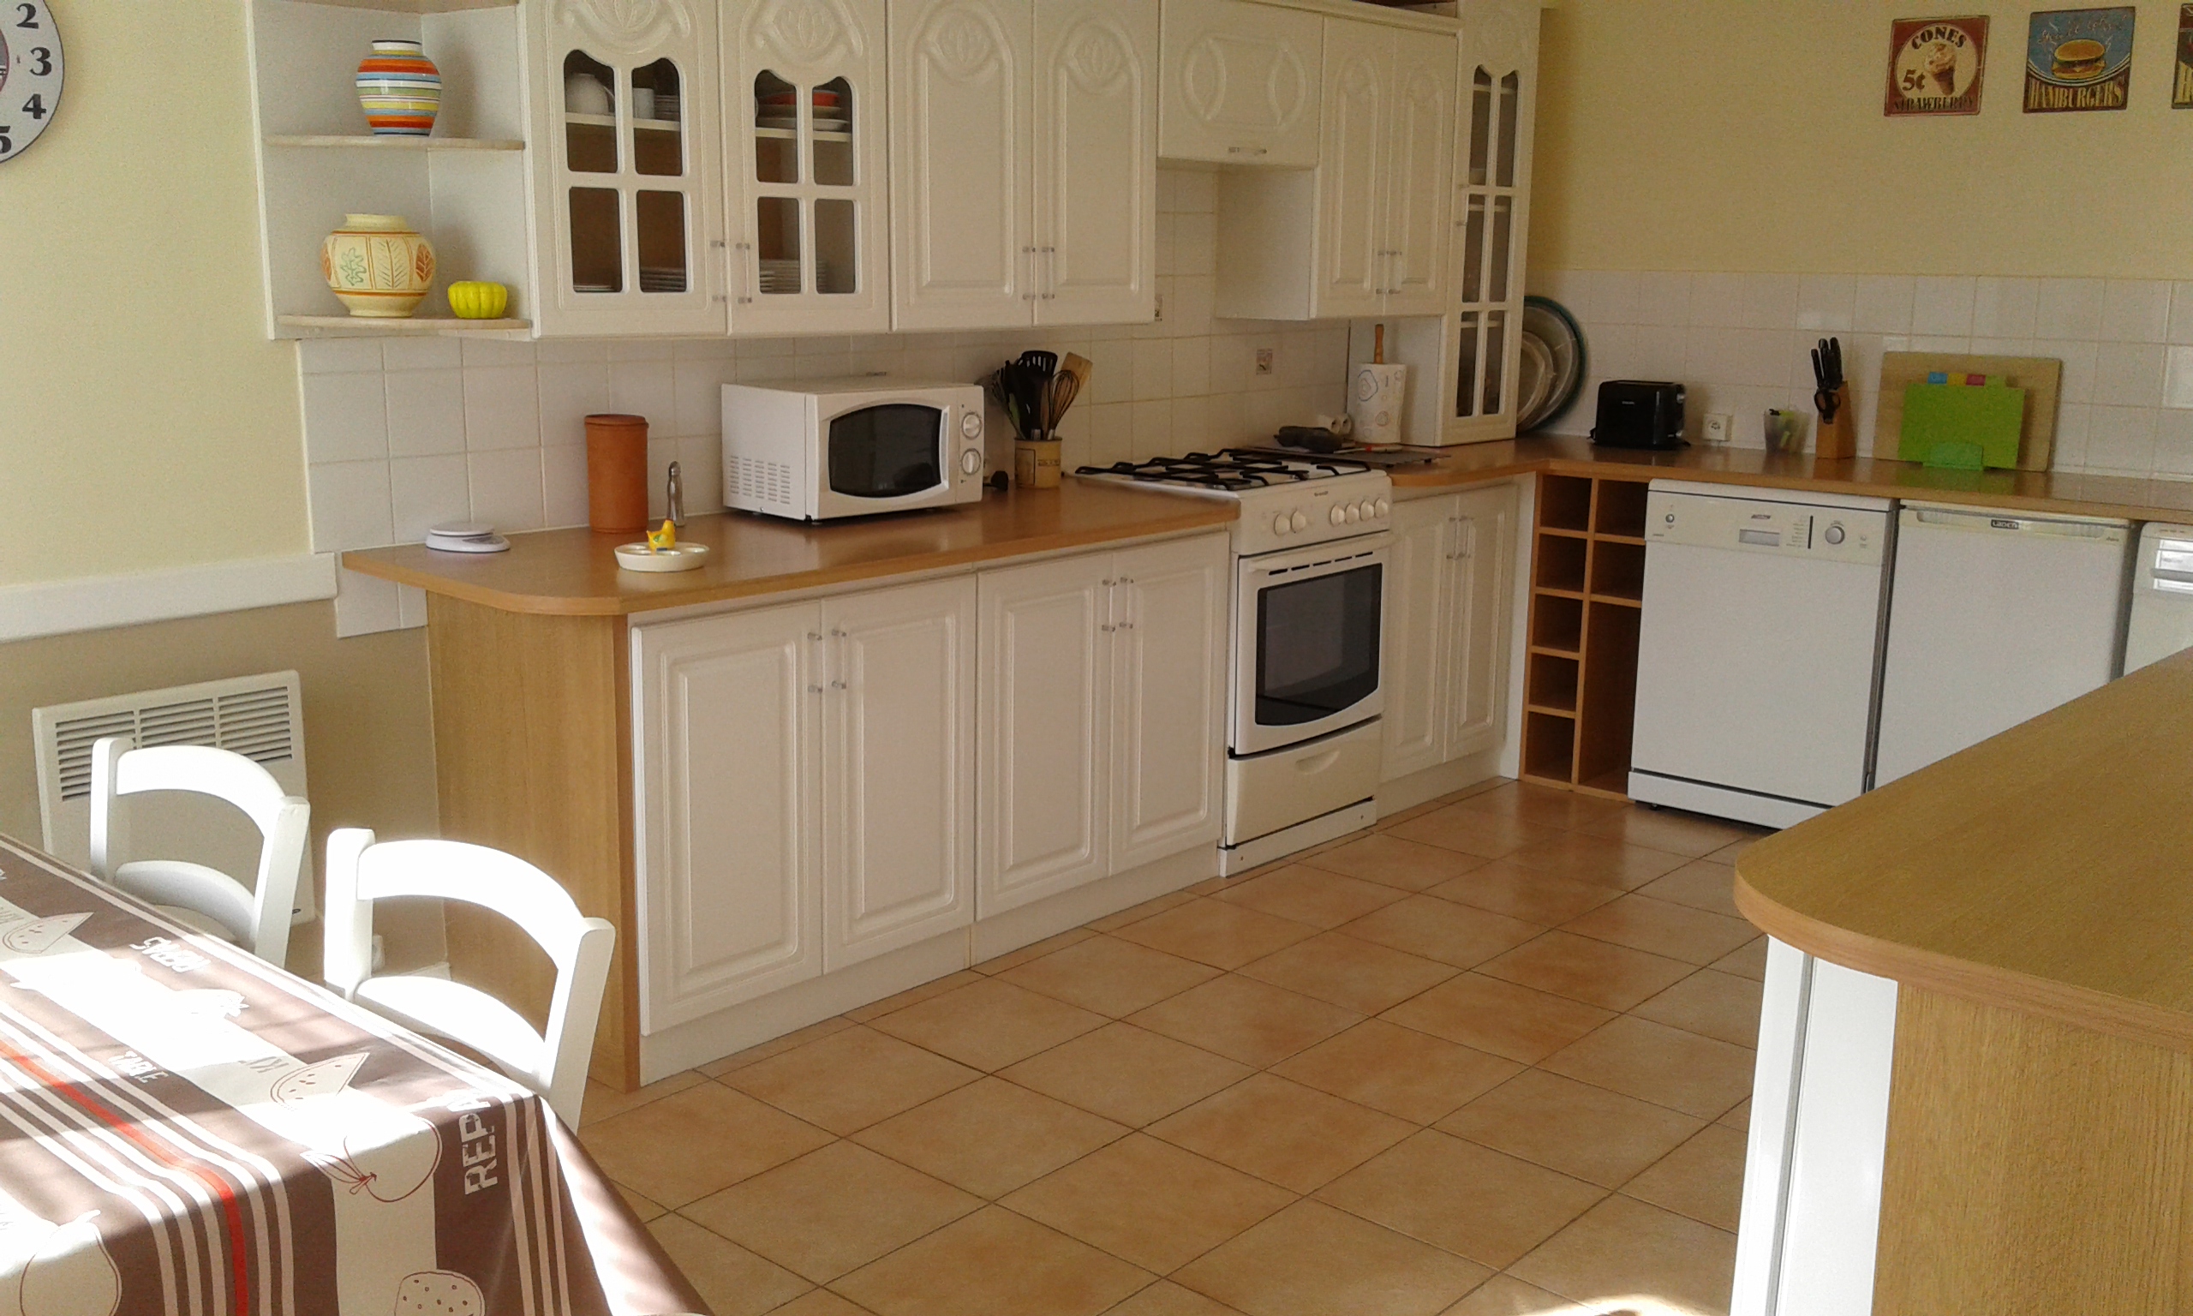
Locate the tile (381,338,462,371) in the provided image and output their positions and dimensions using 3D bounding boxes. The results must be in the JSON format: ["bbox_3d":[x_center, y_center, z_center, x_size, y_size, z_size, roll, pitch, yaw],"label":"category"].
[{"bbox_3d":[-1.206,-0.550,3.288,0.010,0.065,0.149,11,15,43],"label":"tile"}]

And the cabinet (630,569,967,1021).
[{"bbox_3d":[-0.682,0.184,3.332,0.590,0.700,0.735,11,16,42],"label":"cabinet"}]

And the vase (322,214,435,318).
[{"bbox_3d":[-1.240,-0.677,3.168,0.195,0.178,0.195,10,15,42],"label":"vase"}]

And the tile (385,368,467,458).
[{"bbox_3d":[-1.213,-0.444,3.316,0.010,0.151,0.151,11,16,42],"label":"tile"}]

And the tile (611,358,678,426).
[{"bbox_3d":[-0.895,-0.509,3.621,0.010,0.155,0.149,11,15,43],"label":"tile"}]

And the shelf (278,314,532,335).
[{"bbox_3d":[-1.178,-0.568,3.106,0.350,0.020,0.280,12,17,42],"label":"shelf"}]

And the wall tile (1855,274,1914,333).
[{"bbox_3d":[2.156,-0.967,5.019,0.154,0.154,0.010,11,16,38],"label":"wall tile"}]

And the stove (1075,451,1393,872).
[{"bbox_3d":[0.310,-0.016,4.532,0.590,0.910,0.584,11,15,43],"label":"stove"}]

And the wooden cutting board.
[{"bbox_3d":[2.319,-0.658,4.894,0.430,0.292,0.020,11,4,38],"label":"wooden cutting board"}]

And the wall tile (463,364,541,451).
[{"bbox_3d":[-1.103,-0.464,3.413,0.010,0.155,0.149,11,15,43],"label":"wall tile"}]

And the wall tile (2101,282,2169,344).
[{"bbox_3d":[2.548,-0.849,4.477,0.151,0.151,0.010,11,16,42],"label":"wall tile"}]

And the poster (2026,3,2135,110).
[{"bbox_3d":[2.480,-1.507,4.627,0.236,0.245,0.012,11,16,38],"label":"poster"}]

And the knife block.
[{"bbox_3d":[2.053,-0.653,5.048,0.105,0.198,0.069,-9,16,-38],"label":"knife block"}]

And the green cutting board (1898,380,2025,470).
[{"bbox_3d":[2.200,-0.590,4.663,0.290,0.205,0.020,11,16,42],"label":"green cutting board"}]

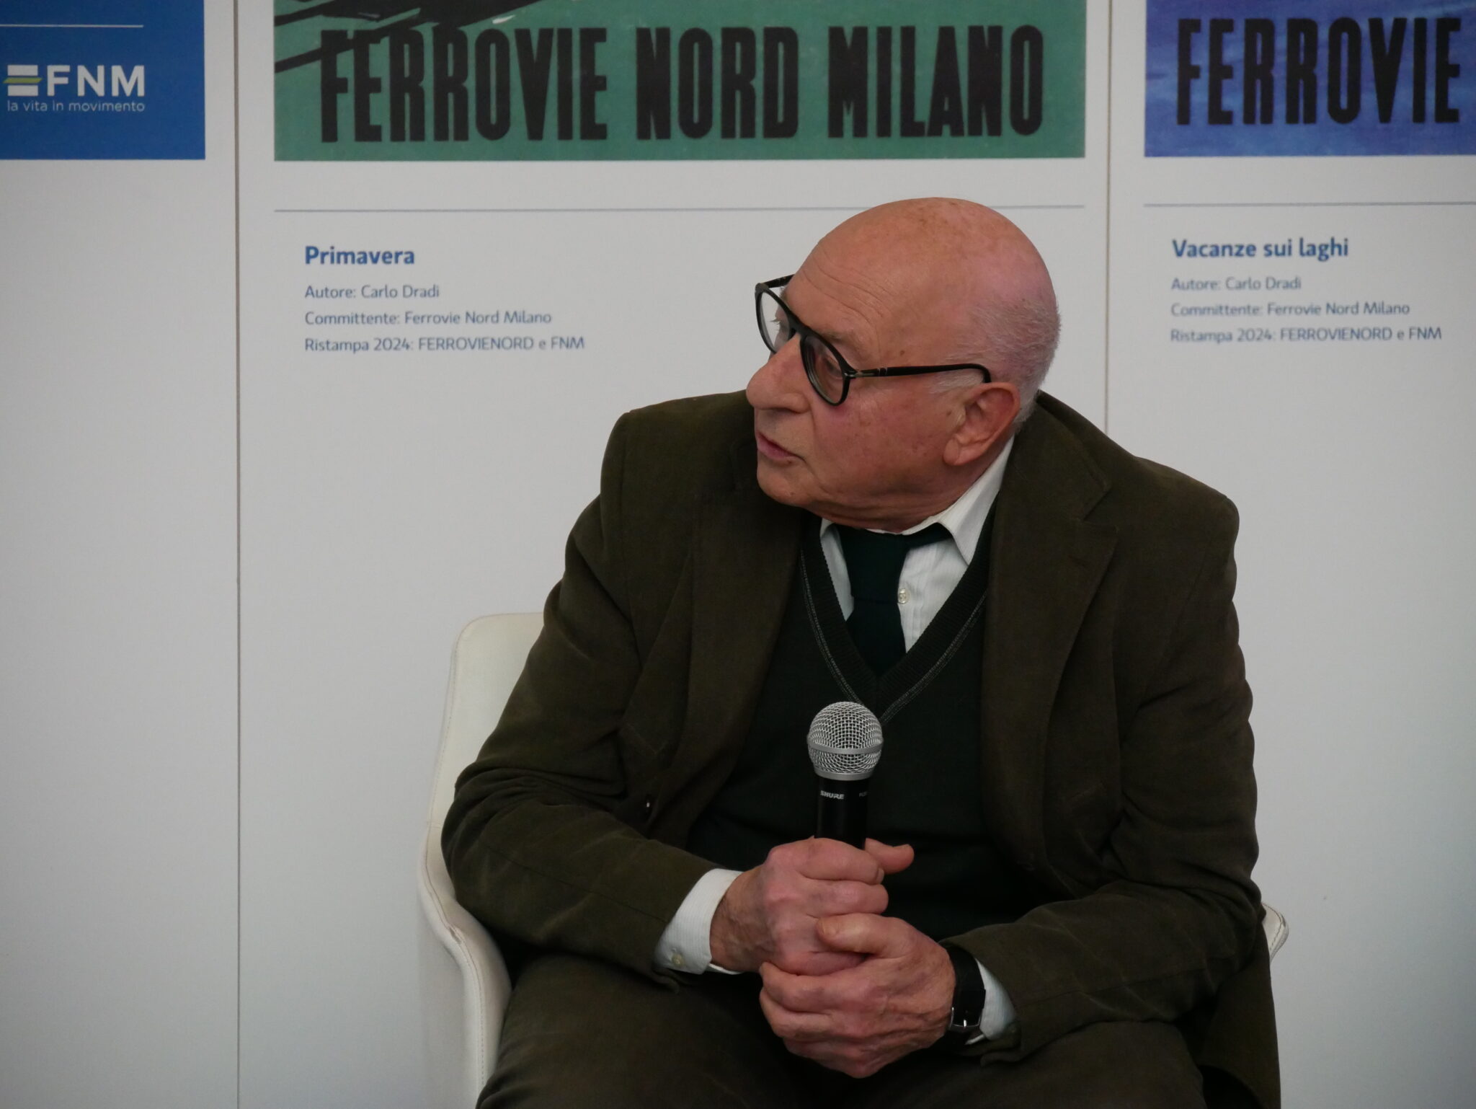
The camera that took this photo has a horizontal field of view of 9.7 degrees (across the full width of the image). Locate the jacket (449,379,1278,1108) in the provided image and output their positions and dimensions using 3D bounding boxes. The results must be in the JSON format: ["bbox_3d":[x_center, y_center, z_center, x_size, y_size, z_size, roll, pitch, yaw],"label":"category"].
[{"bbox_3d":[0.086,0.158,6.120,0.570,0.570,0.450,1,7,10],"label":"jacket"}]

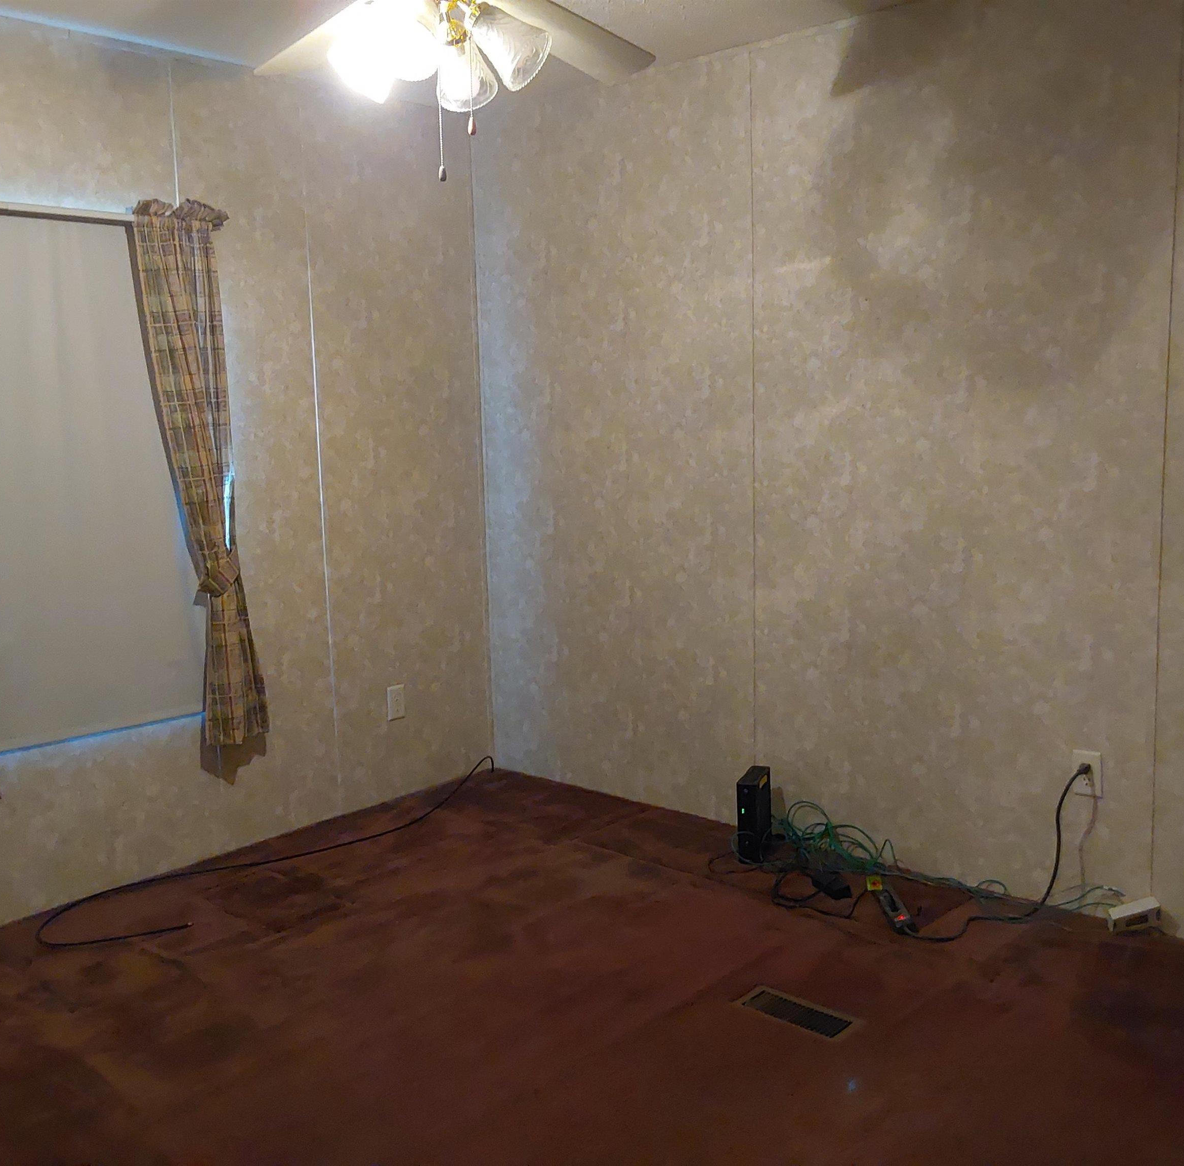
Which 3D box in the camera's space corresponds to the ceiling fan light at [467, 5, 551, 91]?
[{"bbox_3d":[-0.152,-0.957,2.215,0.120,0.135,0.120,-43,-13,-13],"label":"ceiling fan light"}]

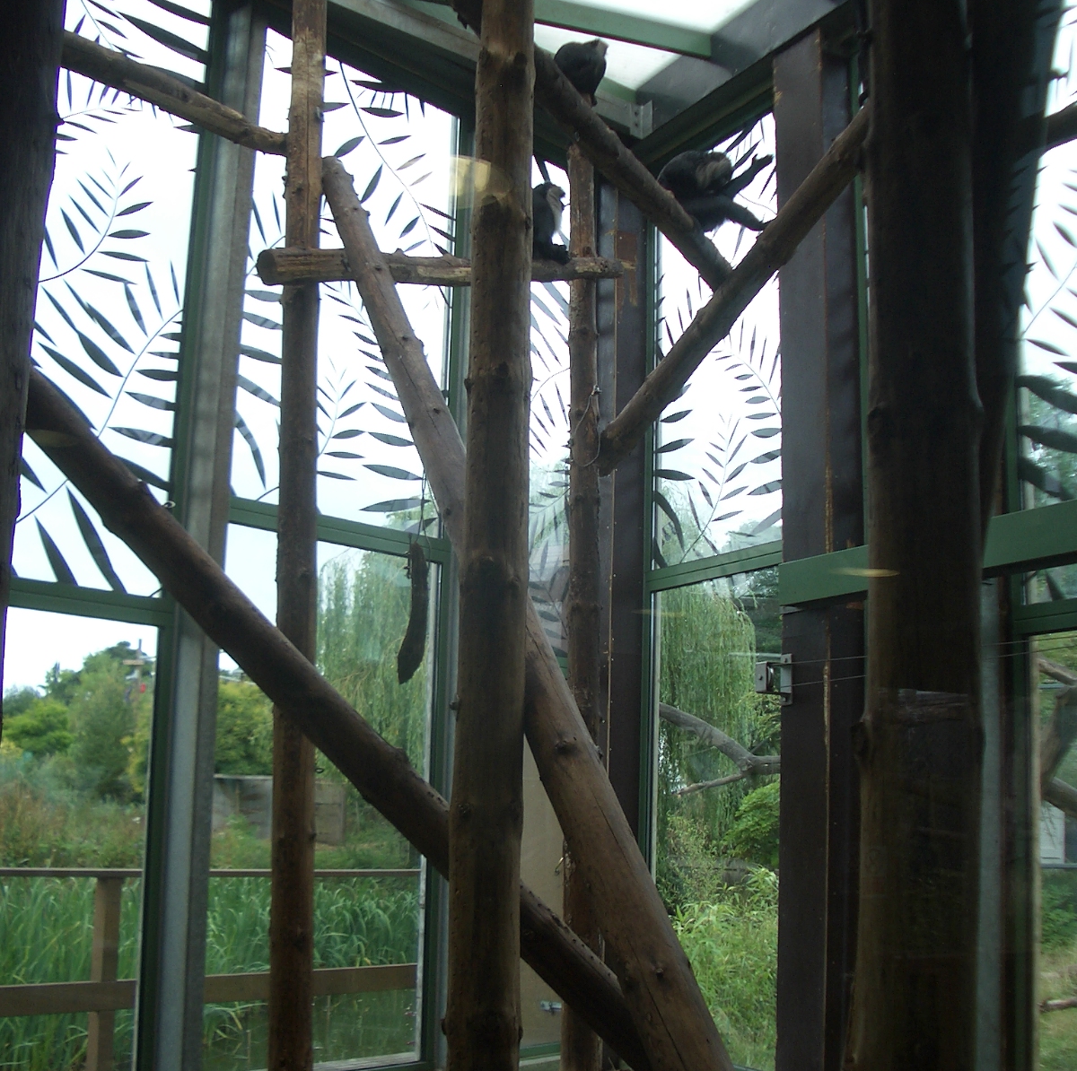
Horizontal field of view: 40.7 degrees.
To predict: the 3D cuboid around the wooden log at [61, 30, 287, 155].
[{"bbox_3d":[-1.423,-1.711,5.677,0.125,0.125,1.129,-7,-12,41],"label":"wooden log"}]

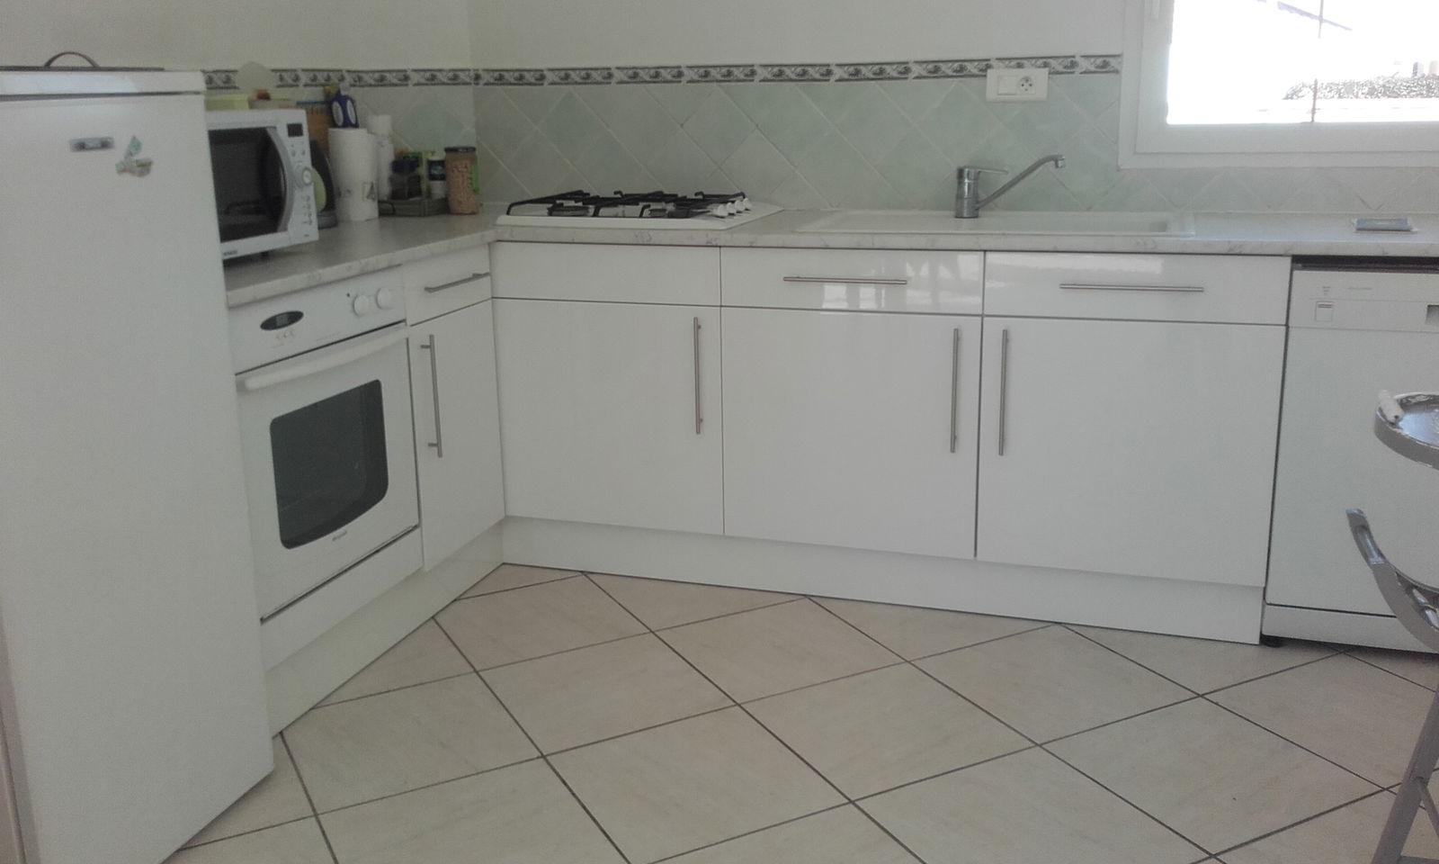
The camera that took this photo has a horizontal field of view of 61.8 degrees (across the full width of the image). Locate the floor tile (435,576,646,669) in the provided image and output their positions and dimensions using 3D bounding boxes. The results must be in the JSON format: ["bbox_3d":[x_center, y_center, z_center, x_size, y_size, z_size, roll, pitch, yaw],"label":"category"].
[{"bbox_3d":[-0.431,0.445,2.839,0.402,0.010,0.402,-9,17,-26],"label":"floor tile"}]

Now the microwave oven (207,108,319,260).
[{"bbox_3d":[-1.139,-0.504,2.473,0.360,0.285,0.480,4,15,17],"label":"microwave oven"}]

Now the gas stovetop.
[{"bbox_3d":[-0.174,-0.561,3.020,0.592,0.053,0.510,4,16,17],"label":"gas stovetop"}]

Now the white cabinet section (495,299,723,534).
[{"bbox_3d":[-0.195,-0.095,3.176,0.594,0.561,0.500,4,15,18],"label":"white cabinet section"}]

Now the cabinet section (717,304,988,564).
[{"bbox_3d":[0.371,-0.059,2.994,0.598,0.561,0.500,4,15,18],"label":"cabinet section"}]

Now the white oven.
[{"bbox_3d":[-1.035,0.030,2.477,0.570,0.690,0.600,4,15,17],"label":"white oven"}]

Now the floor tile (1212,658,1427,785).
[{"bbox_3d":[1.244,0.550,2.326,0.402,0.010,0.402,-9,17,-26],"label":"floor tile"}]

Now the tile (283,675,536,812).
[{"bbox_3d":[-0.610,0.595,2.341,0.415,0.010,0.415,-8,16,-26],"label":"tile"}]

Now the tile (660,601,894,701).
[{"bbox_3d":[0.129,0.486,2.707,0.415,0.010,0.415,-8,16,-26],"label":"tile"}]

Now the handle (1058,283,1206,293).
[{"bbox_3d":[0.840,-0.295,2.458,0.276,0.012,0.033,4,16,17],"label":"handle"}]

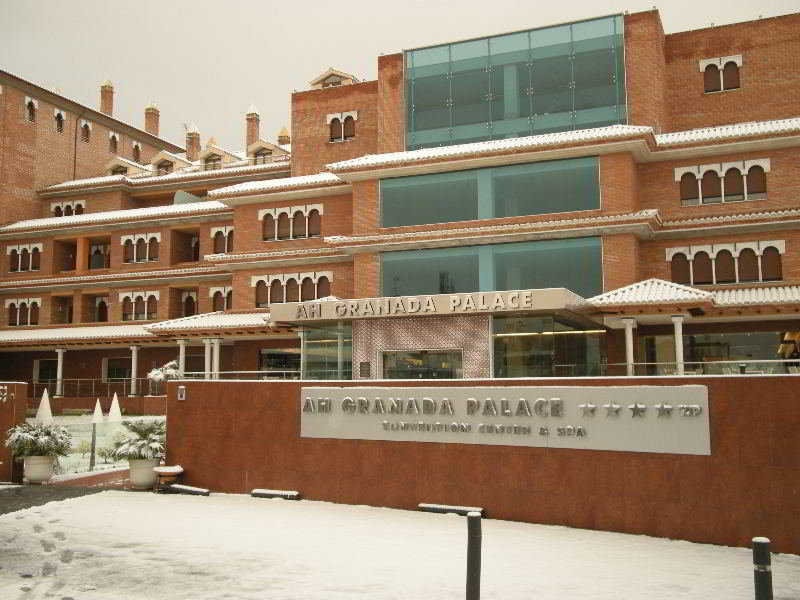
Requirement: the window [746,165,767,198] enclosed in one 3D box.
[{"bbox_3d":[13.998,-4.573,33.517,0.731,1.418,0.180,-3,-8,21],"label":"window"}]

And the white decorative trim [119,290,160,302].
[{"bbox_3d":[-14.034,-0.185,46.278,2.715,0.479,0.200,-3,-7,22],"label":"white decorative trim"}]

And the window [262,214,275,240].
[{"bbox_3d":[-6.124,-3.397,40.311,0.675,1.308,0.250,-3,-7,22],"label":"window"}]

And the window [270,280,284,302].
[{"bbox_3d":[-5.859,-0.330,40.900,0.686,1.322,0.180,-3,-8,21],"label":"window"}]

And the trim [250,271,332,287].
[{"bbox_3d":[-5.005,-0.966,39.887,4.280,0.500,0.150,-3,-7,21],"label":"trim"}]

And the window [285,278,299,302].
[{"bbox_3d":[-4.895,-0.399,39.506,0.705,1.169,0.250,-3,-7,22],"label":"window"}]

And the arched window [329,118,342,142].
[{"bbox_3d":[-3.507,-9.356,47.244,0.721,1.359,0.180,-3,-8,21],"label":"arched window"}]

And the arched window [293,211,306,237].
[{"bbox_3d":[-4.699,-3.531,39.974,0.720,1.332,0.150,-3,-7,22],"label":"arched window"}]

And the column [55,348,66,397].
[{"bbox_3d":[-17.684,3.808,44.541,0.420,2.480,0.420,-3,-7,21],"label":"column"}]

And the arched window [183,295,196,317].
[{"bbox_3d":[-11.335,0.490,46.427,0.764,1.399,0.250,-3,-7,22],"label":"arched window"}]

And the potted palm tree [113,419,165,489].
[{"bbox_3d":[-4.852,2.863,15.898,0.930,1.250,0.920,2,-7,-17],"label":"potted palm tree"}]

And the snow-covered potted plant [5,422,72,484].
[{"bbox_3d":[-6.511,2.756,15.400,1.200,1.100,1.150,-3,-7,25],"label":"snow-covered potted plant"}]

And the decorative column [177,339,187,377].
[{"bbox_3d":[-9.782,3.028,38.421,0.390,2.480,0.390,-3,-7,21],"label":"decorative column"}]

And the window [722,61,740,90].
[{"bbox_3d":[15.153,-10.223,39.029,0.740,1.370,0.200,-3,-7,21],"label":"window"}]

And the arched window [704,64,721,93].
[{"bbox_3d":[14.144,-10.027,38.706,0.680,1.306,0.150,-3,-7,22],"label":"arched window"}]

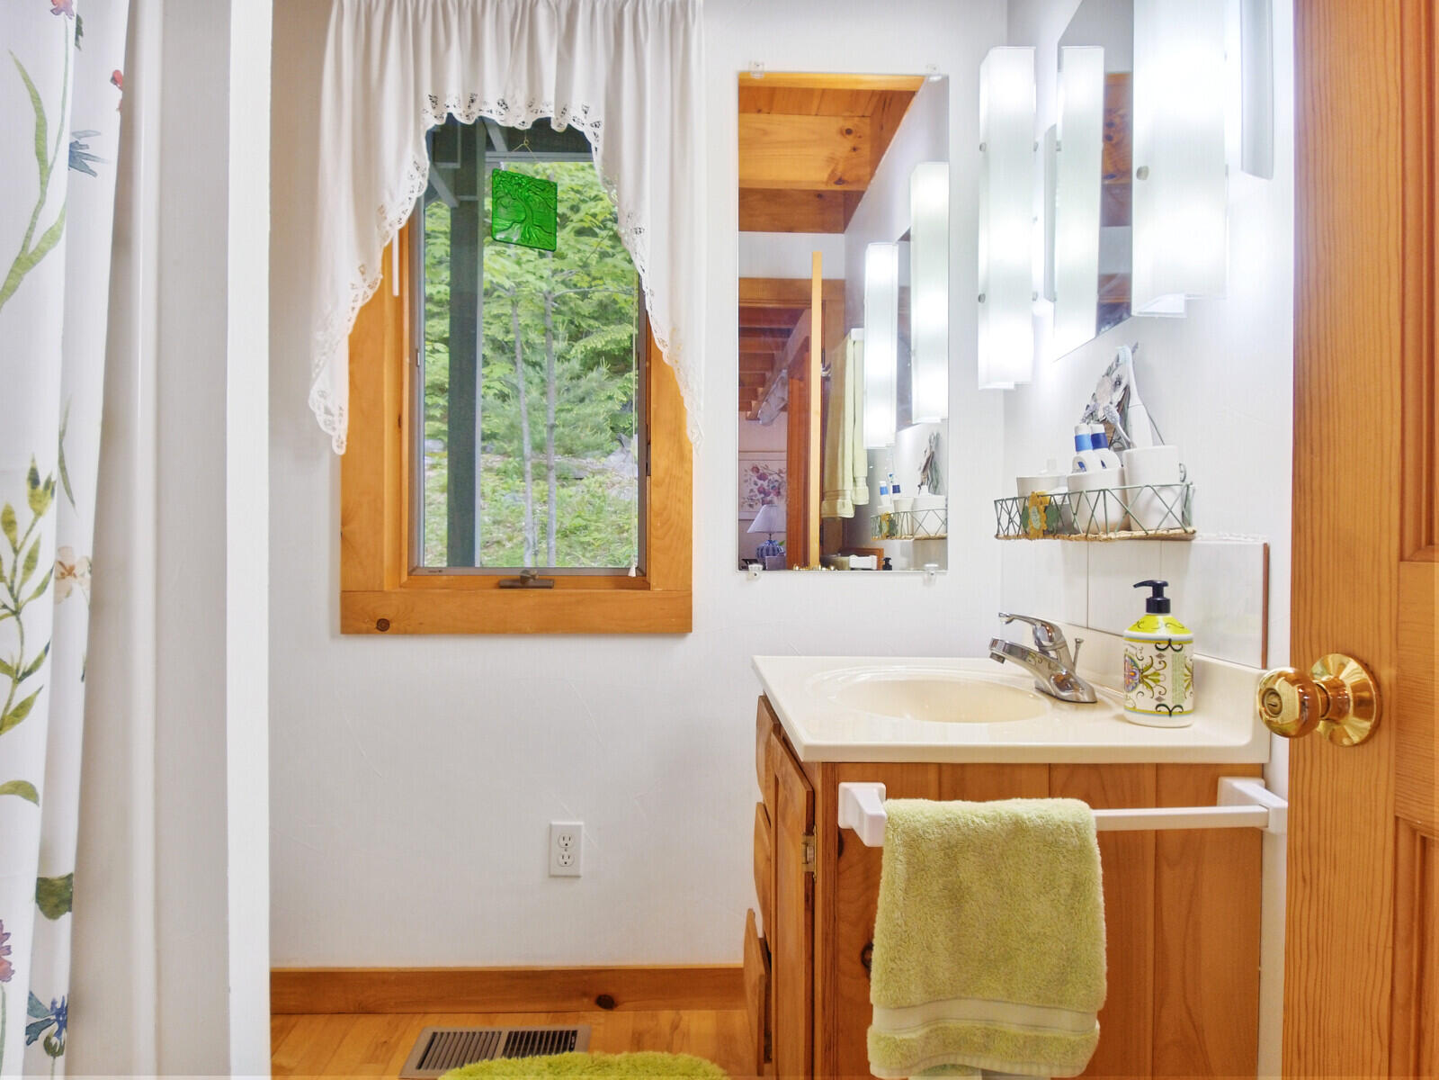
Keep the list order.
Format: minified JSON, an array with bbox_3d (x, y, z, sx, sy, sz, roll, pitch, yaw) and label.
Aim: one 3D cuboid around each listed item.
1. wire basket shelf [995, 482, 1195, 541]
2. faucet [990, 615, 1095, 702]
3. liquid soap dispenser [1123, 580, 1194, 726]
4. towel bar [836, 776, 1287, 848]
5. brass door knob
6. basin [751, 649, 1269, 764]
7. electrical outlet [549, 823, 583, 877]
[{"bbox_3d":[0.568,-0.034,1.430,0.120,0.068,0.460,0,0,-2],"label":"wire basket shelf"},{"bbox_3d":[0.507,0.180,1.450,0.138,0.127,0.150,0,0,-2],"label":"faucet"},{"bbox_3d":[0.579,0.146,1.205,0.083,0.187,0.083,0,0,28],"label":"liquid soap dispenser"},{"bbox_3d":[0.395,0.314,1.072,0.498,0.058,0.080,-2,0,-1],"label":"towel bar"},{"bbox_3d":[0.421,0.115,0.655,0.062,0.066,0.066,0,0,-6],"label":"brass door knob"},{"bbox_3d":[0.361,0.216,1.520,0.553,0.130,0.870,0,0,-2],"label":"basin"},{"bbox_3d":[-0.325,0.657,1.937,0.071,0.115,0.008,0,0,-1],"label":"electrical outlet"}]

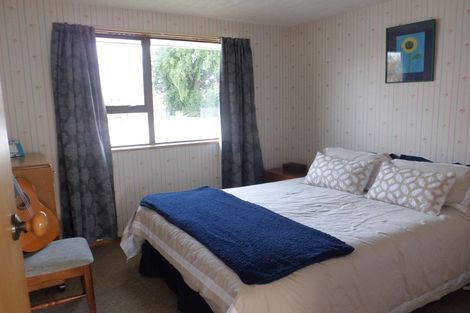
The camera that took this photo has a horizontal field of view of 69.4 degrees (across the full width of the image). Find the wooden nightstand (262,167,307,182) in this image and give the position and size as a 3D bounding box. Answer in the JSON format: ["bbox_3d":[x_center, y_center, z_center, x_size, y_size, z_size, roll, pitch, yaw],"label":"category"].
[{"bbox_3d":[0.736,0.450,4.389,0.470,0.490,0.550,-7,11,-33],"label":"wooden nightstand"}]

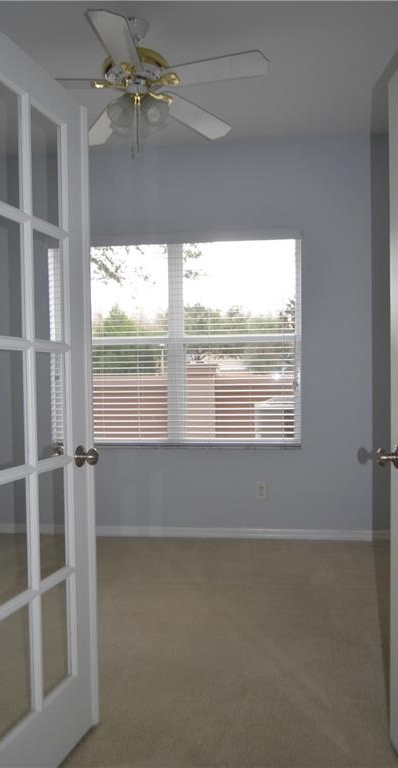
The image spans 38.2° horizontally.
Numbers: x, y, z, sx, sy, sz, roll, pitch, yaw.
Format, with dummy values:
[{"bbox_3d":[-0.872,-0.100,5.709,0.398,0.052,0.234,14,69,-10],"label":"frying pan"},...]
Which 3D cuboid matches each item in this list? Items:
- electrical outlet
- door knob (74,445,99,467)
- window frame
[{"bbox_3d":[0.430,0.741,3.954,0.073,0.117,0.013,-1,1,4],"label":"electrical outlet"},{"bbox_3d":[-0.348,0.230,1.812,0.062,0.066,0.066,0,2,18],"label":"door knob"},{"bbox_3d":[-0.169,-0.306,4.018,1.750,1.475,0.110,-1,1,4],"label":"window frame"}]

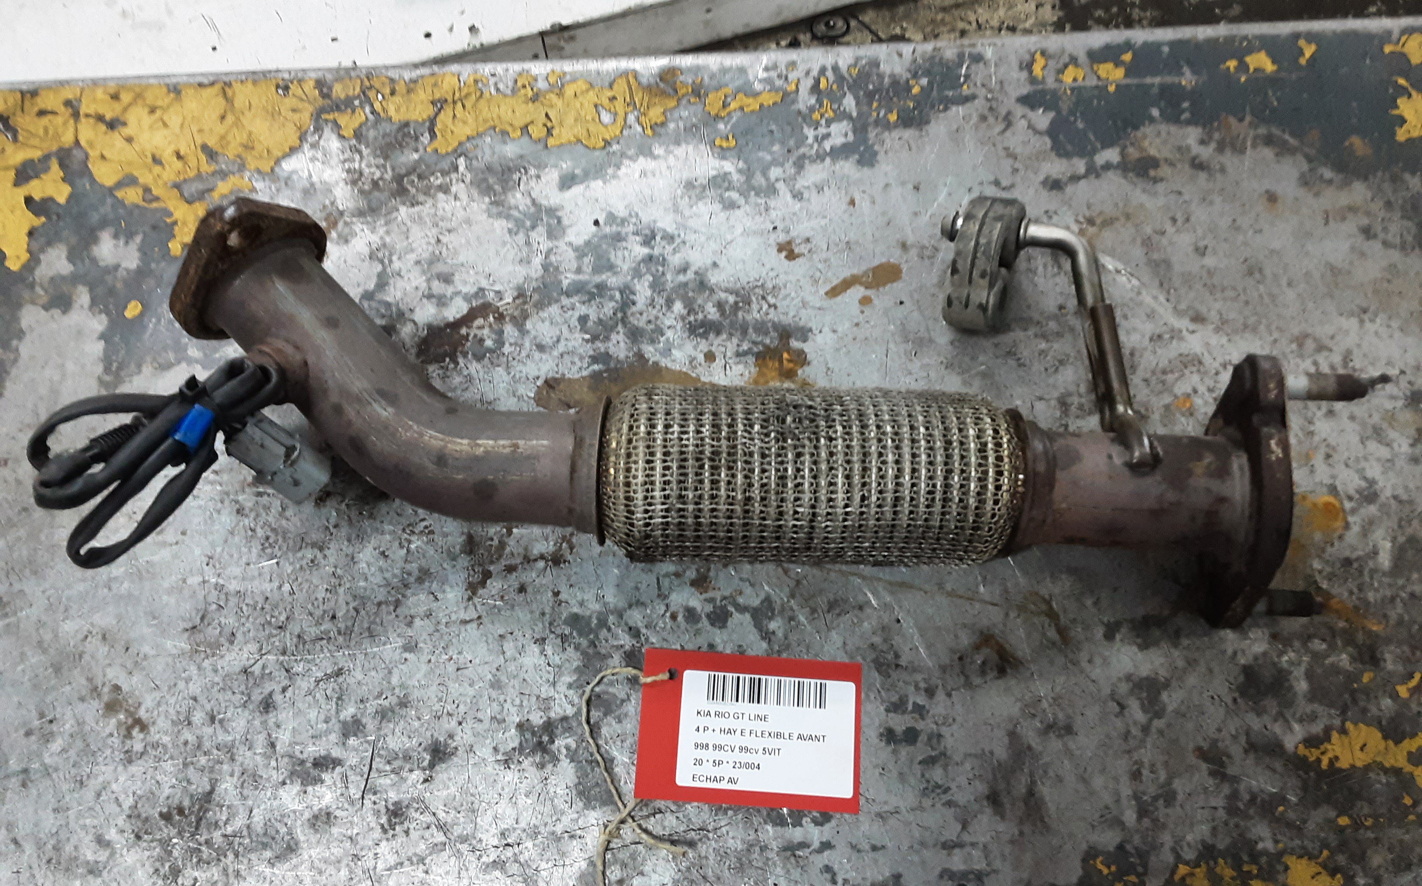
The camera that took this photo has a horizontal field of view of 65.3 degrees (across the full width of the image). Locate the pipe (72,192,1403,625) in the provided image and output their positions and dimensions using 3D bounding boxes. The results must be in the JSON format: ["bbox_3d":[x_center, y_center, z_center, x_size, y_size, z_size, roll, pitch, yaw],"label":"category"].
[{"bbox_3d":[-0.002,-0.028,0.510,0.593,0.097,0.202,1,71,-1],"label":"pipe"}]

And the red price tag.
[{"bbox_3d":[0.018,0.131,0.507,0.102,0.002,0.067,4,71,0],"label":"red price tag"}]

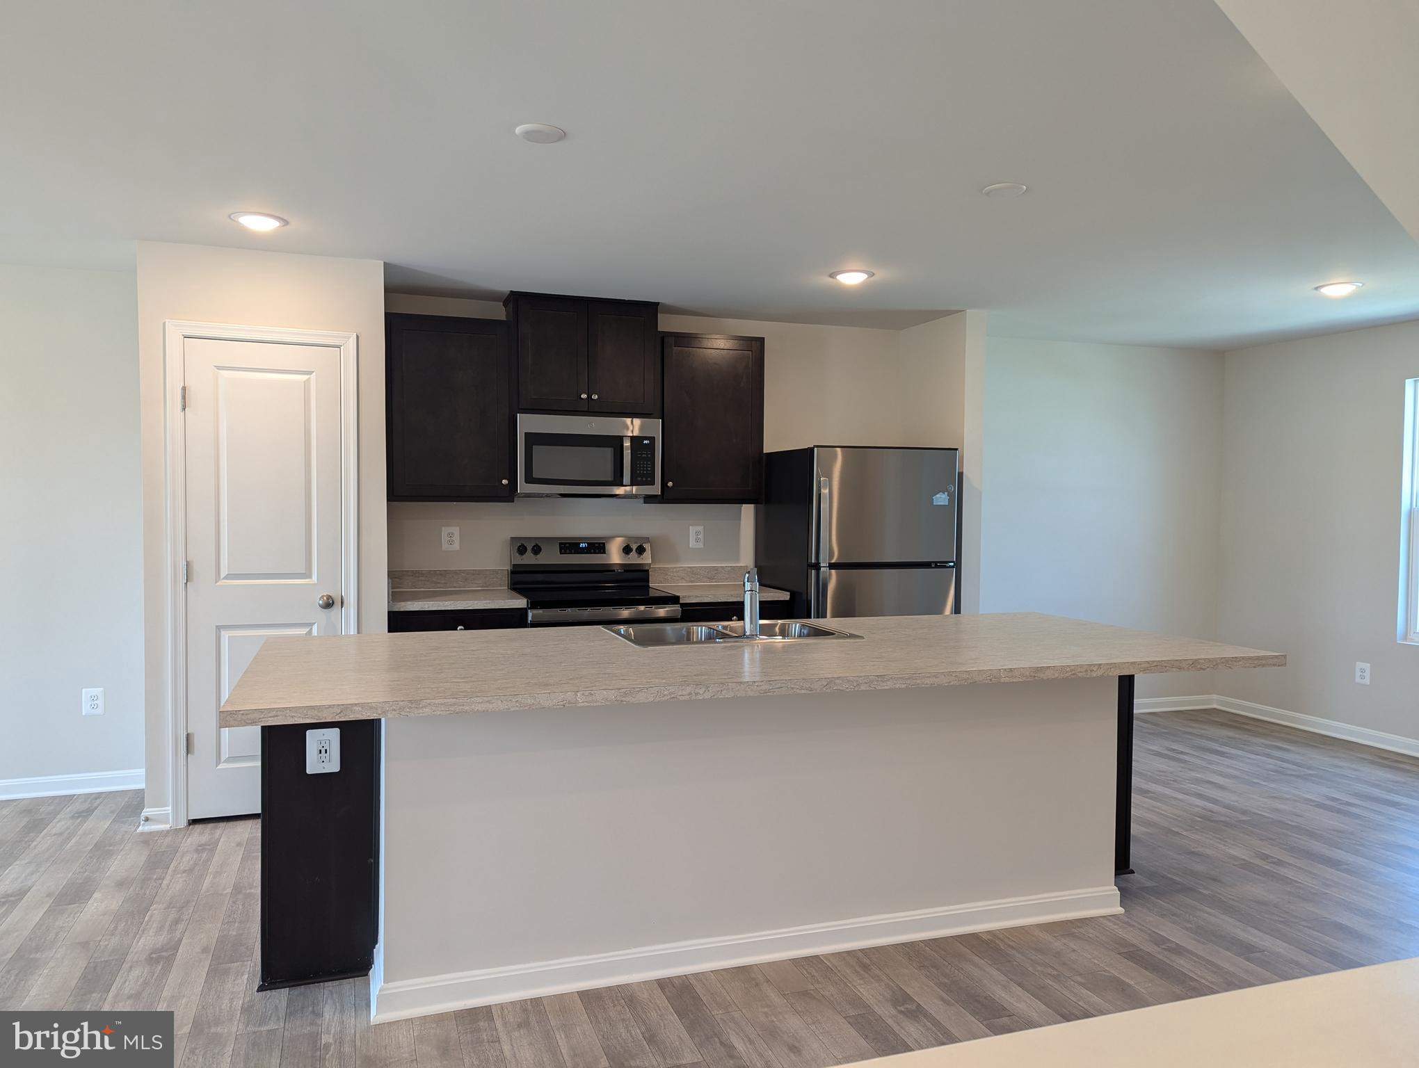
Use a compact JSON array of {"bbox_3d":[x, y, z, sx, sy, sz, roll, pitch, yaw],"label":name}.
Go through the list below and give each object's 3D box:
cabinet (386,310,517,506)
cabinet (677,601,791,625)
[{"bbox_3d":[-1.320,-0.613,4.986,0.613,0.907,0.328,0,2,-19],"label":"cabinet"},{"bbox_3d":[0.023,0.783,5.343,0.581,0.877,0.628,0,2,-19],"label":"cabinet"}]

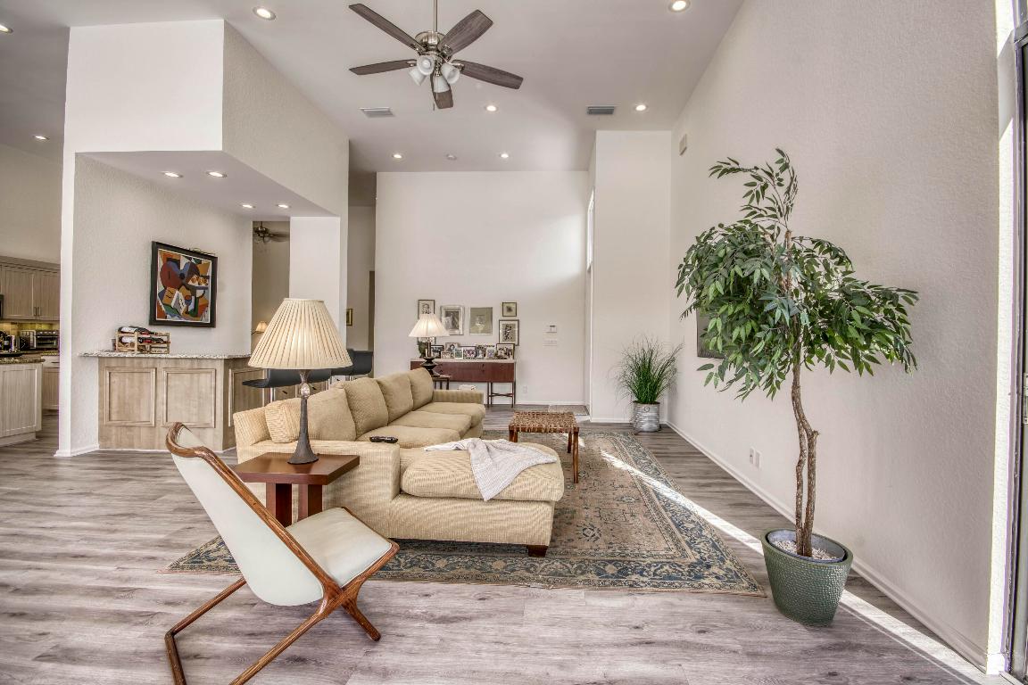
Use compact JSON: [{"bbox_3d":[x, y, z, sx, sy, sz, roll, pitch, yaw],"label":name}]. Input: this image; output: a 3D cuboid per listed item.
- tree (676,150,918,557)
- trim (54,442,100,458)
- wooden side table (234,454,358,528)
[{"bbox_3d":[1.254,0.036,1.956,0.950,1.800,0.880,1,0,6],"label":"tree"},{"bbox_3d":[-4.495,1.111,4.437,0.140,0.080,0.330,1,0,6],"label":"trim"},{"bbox_3d":[-1.147,0.909,2.241,0.540,0.550,0.365,1,0,5],"label":"wooden side table"}]

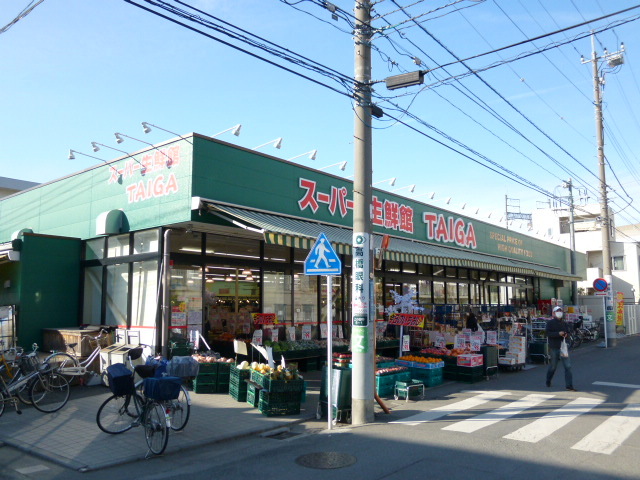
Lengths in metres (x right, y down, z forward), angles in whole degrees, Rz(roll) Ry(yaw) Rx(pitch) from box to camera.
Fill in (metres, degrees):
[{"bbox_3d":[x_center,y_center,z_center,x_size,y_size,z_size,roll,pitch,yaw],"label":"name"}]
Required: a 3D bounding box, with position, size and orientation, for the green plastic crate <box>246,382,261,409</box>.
[{"bbox_3d":[-1.006,2.747,9.607,0.460,0.370,0.450,3,-8,-22],"label":"green plastic crate"}]

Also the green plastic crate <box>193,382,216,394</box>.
[{"bbox_3d":[-2.275,2.939,10.761,0.420,0.190,0.520,2,-7,-16],"label":"green plastic crate"}]

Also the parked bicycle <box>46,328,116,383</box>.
[{"bbox_3d":[-4.756,2.424,11.021,0.570,1.050,1.780,-6,-10,40],"label":"parked bicycle"}]

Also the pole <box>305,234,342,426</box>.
[{"bbox_3d":[0.052,1.327,7.978,0.600,2.889,0.110,-3,-8,22],"label":"pole"}]

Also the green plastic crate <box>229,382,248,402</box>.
[{"bbox_3d":[-1.388,2.870,10.030,0.420,0.190,0.600,3,-8,-23],"label":"green plastic crate"}]

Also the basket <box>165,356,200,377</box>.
[{"bbox_3d":[-1.930,1.791,7.580,0.400,0.250,0.330,5,-8,-32],"label":"basket"}]

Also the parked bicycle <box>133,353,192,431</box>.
[{"bbox_3d":[-2.469,2.279,8.287,1.780,1.100,0.600,-7,-10,43],"label":"parked bicycle"}]

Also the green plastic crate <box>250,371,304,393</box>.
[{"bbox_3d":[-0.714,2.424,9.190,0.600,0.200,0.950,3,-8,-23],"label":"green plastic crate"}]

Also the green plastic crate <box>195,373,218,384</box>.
[{"bbox_3d":[-2.227,2.705,10.668,0.400,0.200,0.600,1,-7,-6],"label":"green plastic crate"}]

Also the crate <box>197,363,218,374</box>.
[{"bbox_3d":[-2.228,2.512,10.693,0.400,0.200,0.600,1,-7,-6],"label":"crate"}]

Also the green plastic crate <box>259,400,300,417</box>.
[{"bbox_3d":[-0.659,2.769,8.890,0.560,0.190,0.450,3,-8,-22],"label":"green plastic crate"}]

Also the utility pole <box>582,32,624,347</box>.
[{"bbox_3d":[12.994,-2.541,23.929,1.900,14.400,0.600,-5,-9,39],"label":"utility pole"}]

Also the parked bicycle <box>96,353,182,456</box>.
[{"bbox_3d":[-2.380,2.165,7.136,0.620,1.100,1.740,7,-10,-44],"label":"parked bicycle"}]

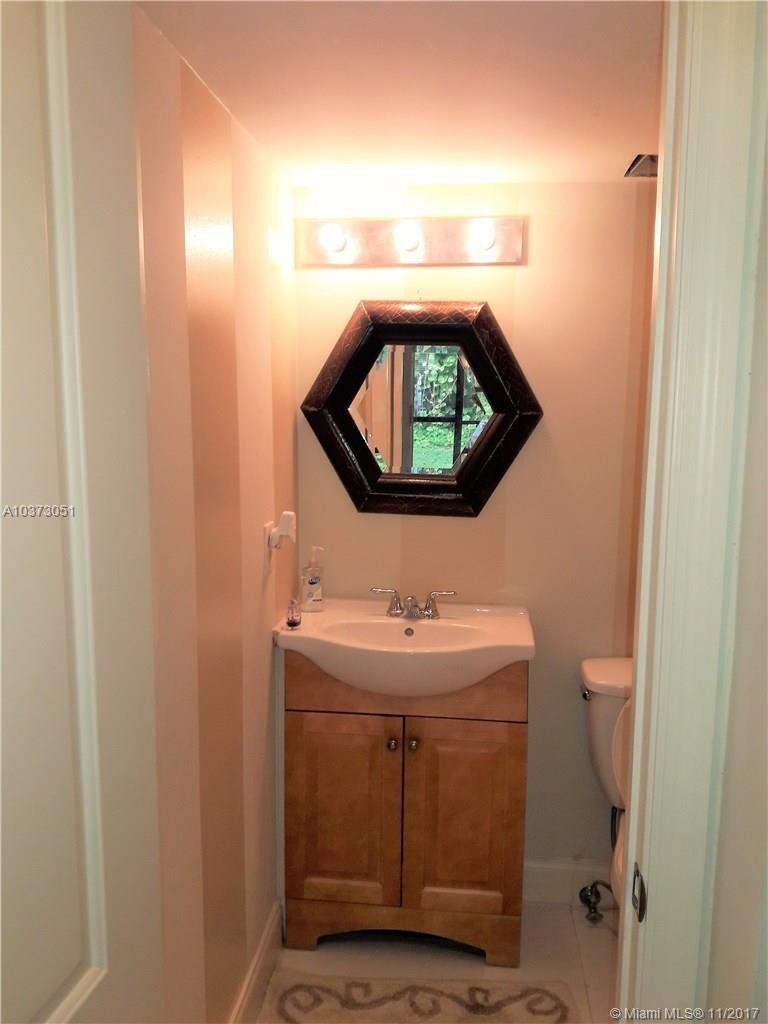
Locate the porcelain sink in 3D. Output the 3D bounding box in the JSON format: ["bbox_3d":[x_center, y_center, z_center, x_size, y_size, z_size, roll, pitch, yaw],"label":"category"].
[{"bbox_3d":[0.056,0.369,2.126,0.630,0.166,0.447,1,8,6],"label":"porcelain sink"}]

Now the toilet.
[{"bbox_3d":[0.723,0.805,1.980,0.472,0.780,0.680,1,8,6],"label":"toilet"}]

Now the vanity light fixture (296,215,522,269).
[{"bbox_3d":[0.066,-0.698,2.139,0.609,0.124,0.125,1,8,6],"label":"vanity light fixture"}]

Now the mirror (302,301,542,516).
[{"bbox_3d":[0.100,-0.276,2.232,0.648,0.570,0.050,2,8,6],"label":"mirror"}]

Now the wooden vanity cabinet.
[{"bbox_3d":[0.063,0.734,2.248,0.609,0.840,0.307,1,8,6],"label":"wooden vanity cabinet"}]

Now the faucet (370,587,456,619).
[{"bbox_3d":[0.073,0.242,2.164,0.229,0.076,0.130,1,8,6],"label":"faucet"}]

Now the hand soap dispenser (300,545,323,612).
[{"bbox_3d":[-0.190,0.180,2.234,0.062,0.175,0.042,-2,8,-19],"label":"hand soap dispenser"}]

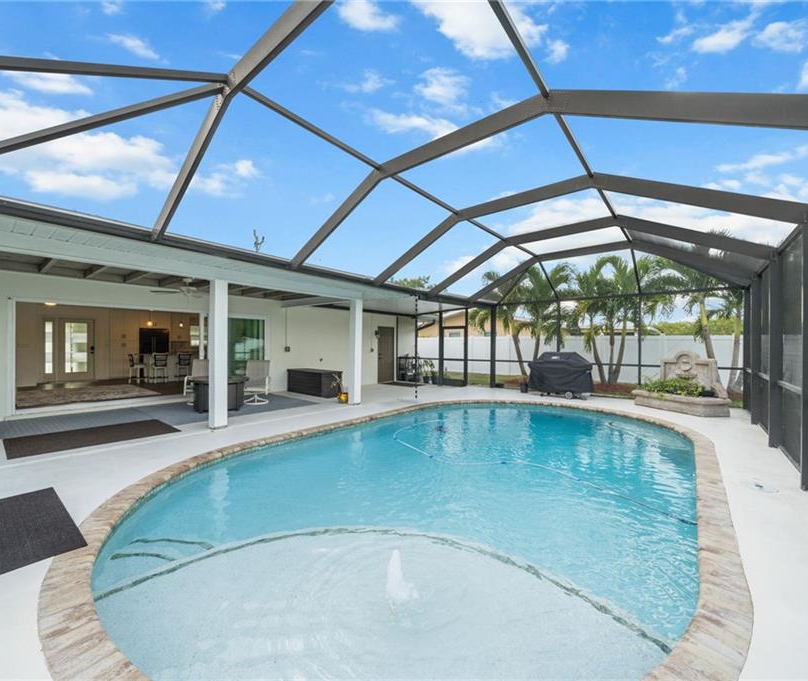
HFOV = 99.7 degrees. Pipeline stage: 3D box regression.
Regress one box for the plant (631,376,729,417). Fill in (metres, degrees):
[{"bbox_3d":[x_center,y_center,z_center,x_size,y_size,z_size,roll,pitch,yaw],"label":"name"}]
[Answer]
[{"bbox_3d":[5.930,1.190,7.520,0.560,0.660,1.860,0,0,-19],"label":"plant"}]

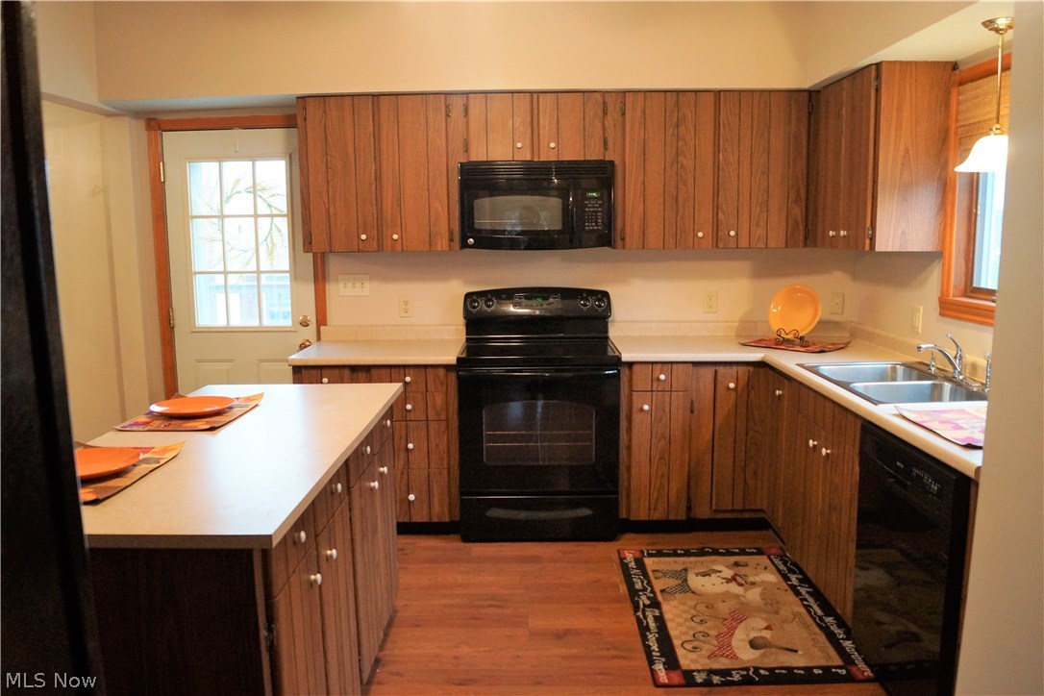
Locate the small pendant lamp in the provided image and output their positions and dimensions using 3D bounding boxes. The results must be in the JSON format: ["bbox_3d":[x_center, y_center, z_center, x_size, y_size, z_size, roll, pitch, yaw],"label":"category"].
[{"bbox_3d":[1.570,-0.831,2.594,0.250,0.483,0.250,0,9,0],"label":"small pendant lamp"}]

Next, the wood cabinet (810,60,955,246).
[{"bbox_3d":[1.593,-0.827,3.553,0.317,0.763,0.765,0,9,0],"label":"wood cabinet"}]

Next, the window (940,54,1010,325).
[{"bbox_3d":[1.782,-0.554,2.751,0.110,0.990,0.950,0,9,0],"label":"window"}]

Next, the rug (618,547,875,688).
[{"bbox_3d":[0.828,1.030,3.157,0.754,0.012,1.128,0,9,0],"label":"rug"}]

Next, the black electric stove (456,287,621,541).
[{"bbox_3d":[0.084,0.312,3.993,0.758,1.197,0.645,0,9,0],"label":"black electric stove"}]

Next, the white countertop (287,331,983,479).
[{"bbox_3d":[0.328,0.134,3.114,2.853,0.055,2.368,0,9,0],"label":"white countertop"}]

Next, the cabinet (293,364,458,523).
[{"bbox_3d":[-0.685,0.445,4.058,0.775,0.828,0.599,0,9,0],"label":"cabinet"}]

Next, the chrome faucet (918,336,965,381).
[{"bbox_3d":[1.623,0.036,3.018,0.205,0.178,0.070,-1,9,-5],"label":"chrome faucet"}]

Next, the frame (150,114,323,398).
[{"bbox_3d":[-1.512,-0.181,4.313,0.907,2.105,0.110,0,9,0],"label":"frame"}]

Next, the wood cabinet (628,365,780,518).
[{"bbox_3d":[0.860,0.433,4.045,0.775,0.828,0.599,0,9,0],"label":"wood cabinet"}]

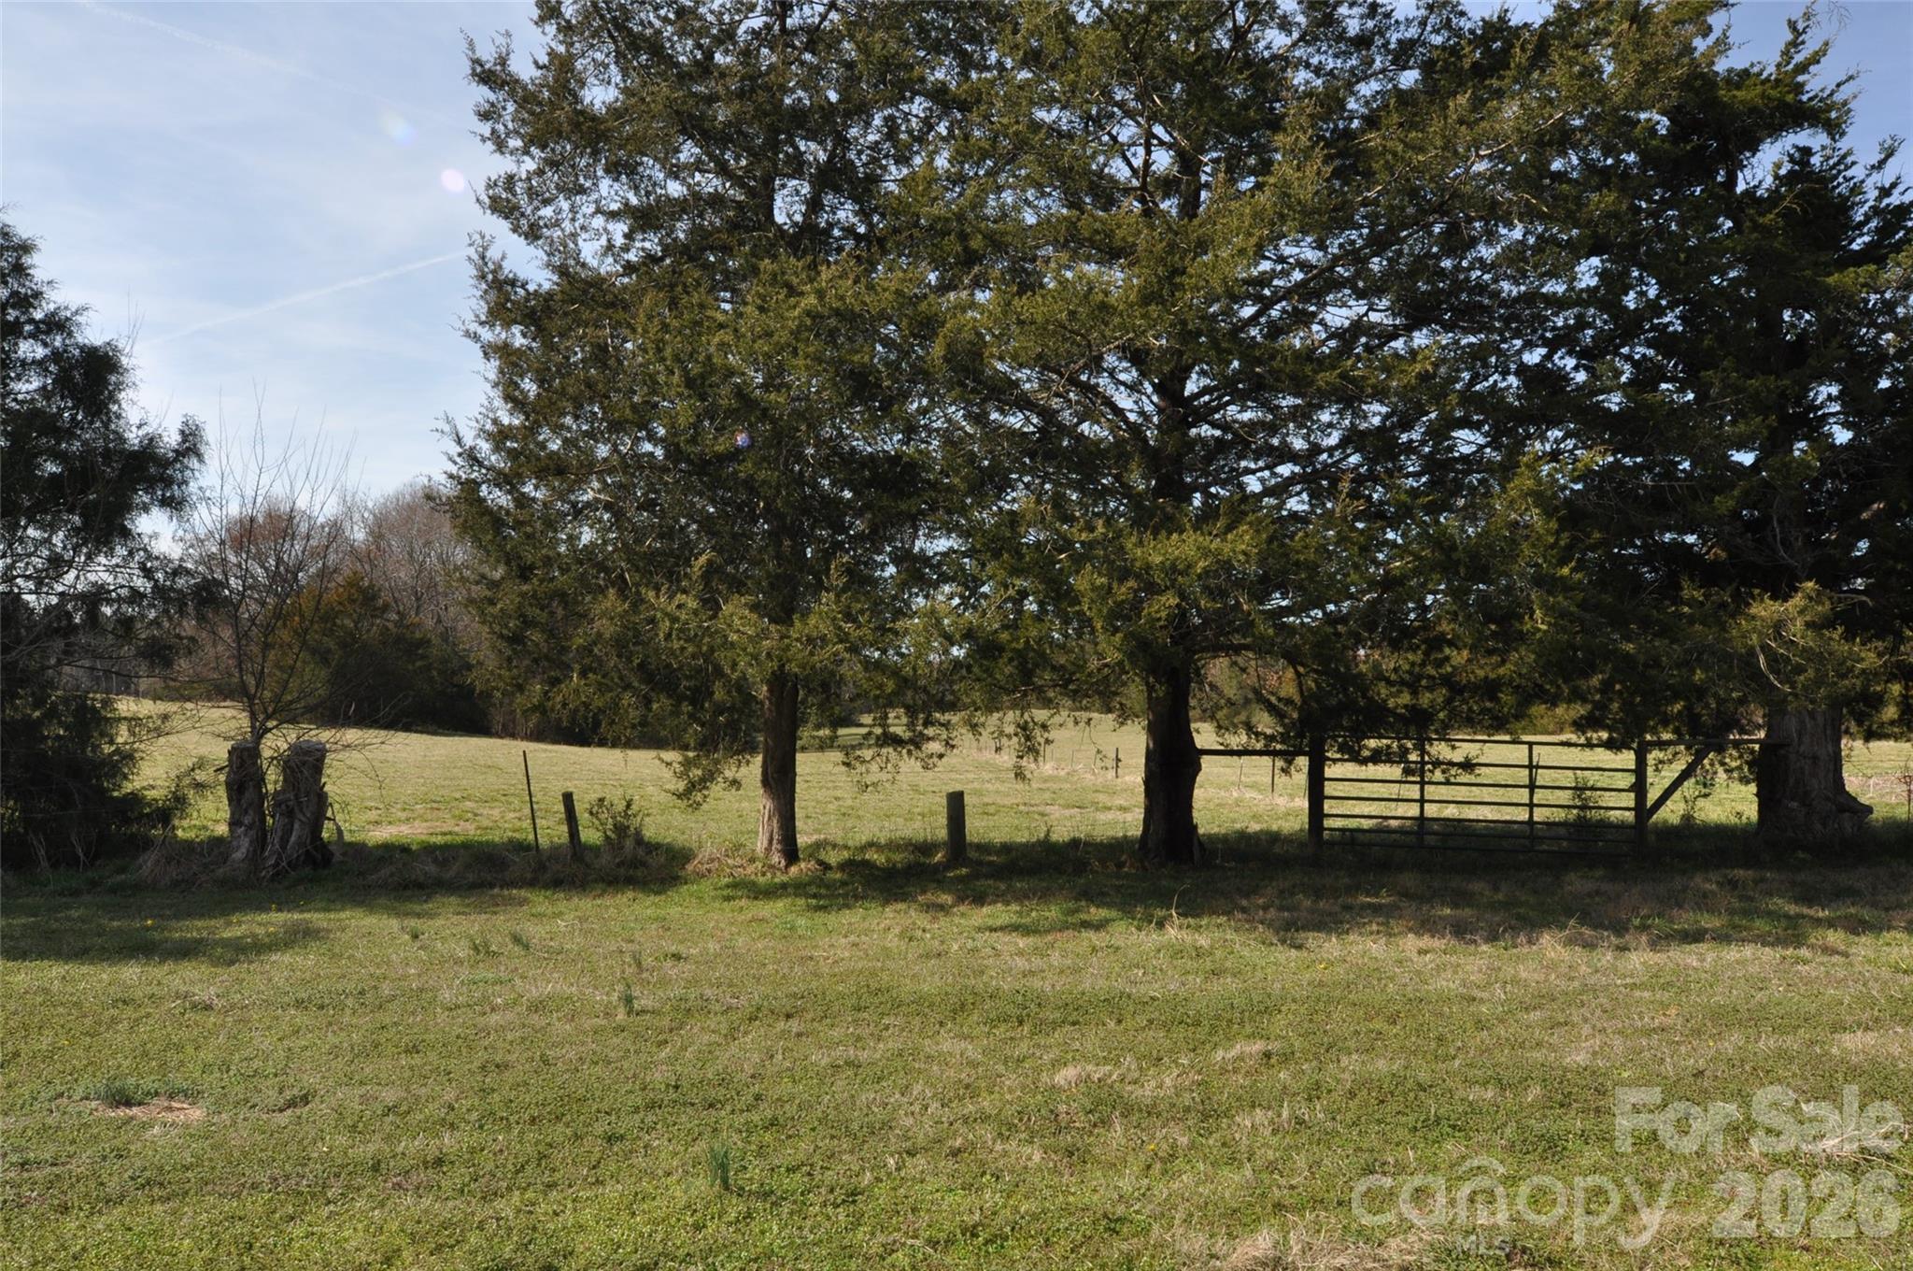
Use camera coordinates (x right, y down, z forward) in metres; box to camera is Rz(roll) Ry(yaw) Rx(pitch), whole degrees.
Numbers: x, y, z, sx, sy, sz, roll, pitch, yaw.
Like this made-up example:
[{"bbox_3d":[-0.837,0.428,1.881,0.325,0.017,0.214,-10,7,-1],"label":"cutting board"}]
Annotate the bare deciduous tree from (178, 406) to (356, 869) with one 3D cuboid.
[{"bbox_3d":[-7.500,0.020,12.150,2.000,5.050,1.900,0,-4,0],"label":"bare deciduous tree"}]

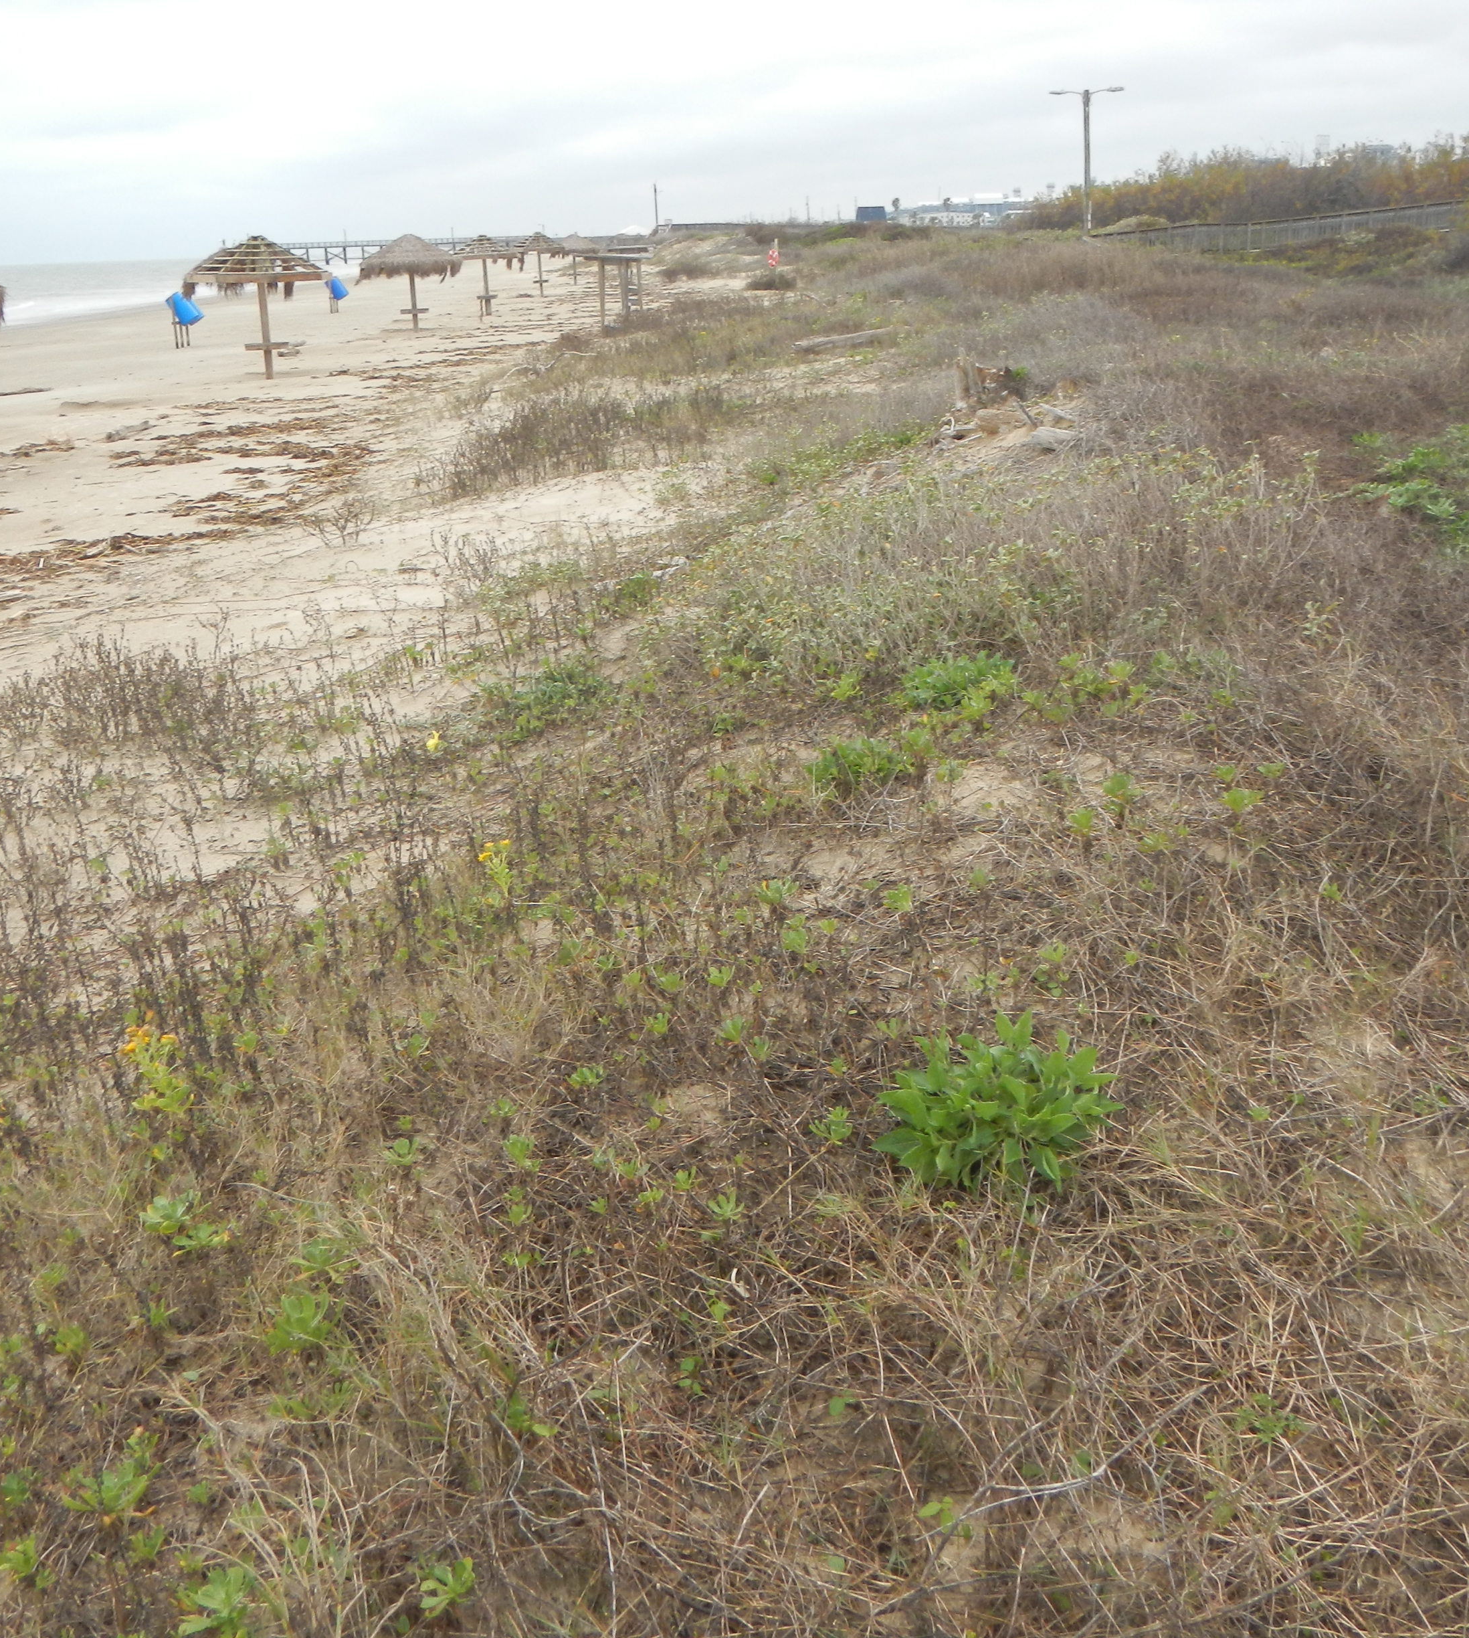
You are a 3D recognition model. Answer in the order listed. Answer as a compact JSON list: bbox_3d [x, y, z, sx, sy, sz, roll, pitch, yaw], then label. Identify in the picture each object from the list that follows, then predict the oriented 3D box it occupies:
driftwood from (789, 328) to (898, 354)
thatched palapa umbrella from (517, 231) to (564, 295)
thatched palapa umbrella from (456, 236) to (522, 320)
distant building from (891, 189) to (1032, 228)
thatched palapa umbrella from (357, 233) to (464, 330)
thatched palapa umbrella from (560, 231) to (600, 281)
[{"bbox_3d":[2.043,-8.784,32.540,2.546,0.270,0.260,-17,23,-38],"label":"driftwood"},{"bbox_3d":[-10.313,-29.422,93.872,3.000,3.268,3.000,-2,18,0],"label":"thatched palapa umbrella"},{"bbox_3d":[-10.232,-22.411,72.921,3.350,3.183,3.350,-2,18,0],"label":"thatched palapa umbrella"},{"bbox_3d":[77.072,-207.166,600.000,50.000,14.500,30.000,-2,18,0],"label":"distant building"},{"bbox_3d":[-11.168,-18.545,61.183,3.600,3.206,3.600,-2,18,0],"label":"thatched palapa umbrella"},{"bbox_3d":[-10.952,-38.062,120.118,3.200,3.287,3.200,-2,18,0],"label":"thatched palapa umbrella"}]

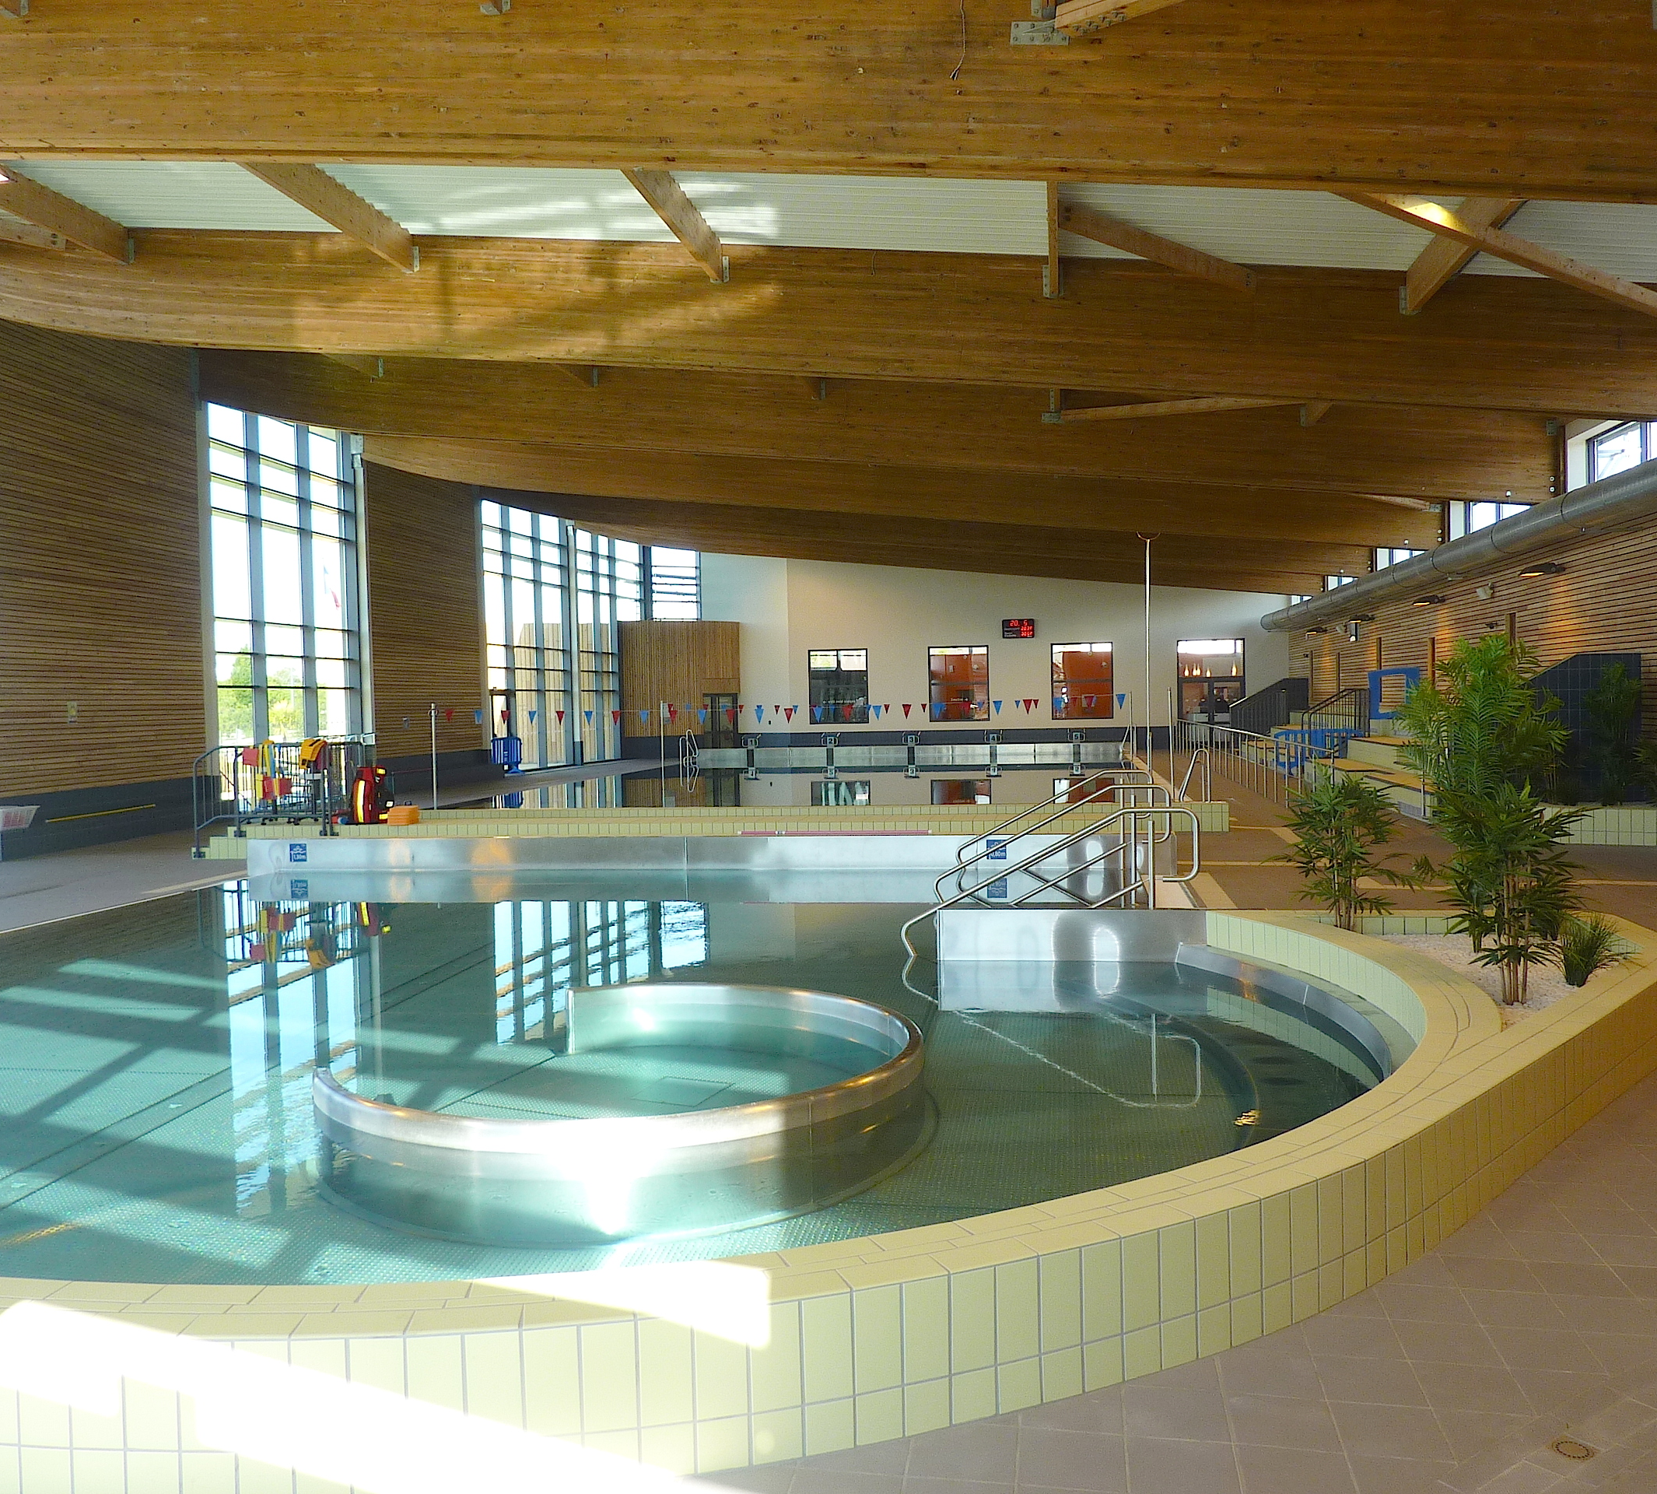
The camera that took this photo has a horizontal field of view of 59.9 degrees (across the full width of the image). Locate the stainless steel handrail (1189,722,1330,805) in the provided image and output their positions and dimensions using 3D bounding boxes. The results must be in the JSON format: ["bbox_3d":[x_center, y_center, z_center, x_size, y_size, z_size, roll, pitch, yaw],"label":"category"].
[{"bbox_3d":[7.902,0.181,28.206,0.070,0.980,21.200,-1,2,9],"label":"stainless steel handrail"}]

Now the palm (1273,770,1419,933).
[{"bbox_3d":[3.030,0.641,8.400,0.830,0.960,0.780,-1,2,10],"label":"palm"}]

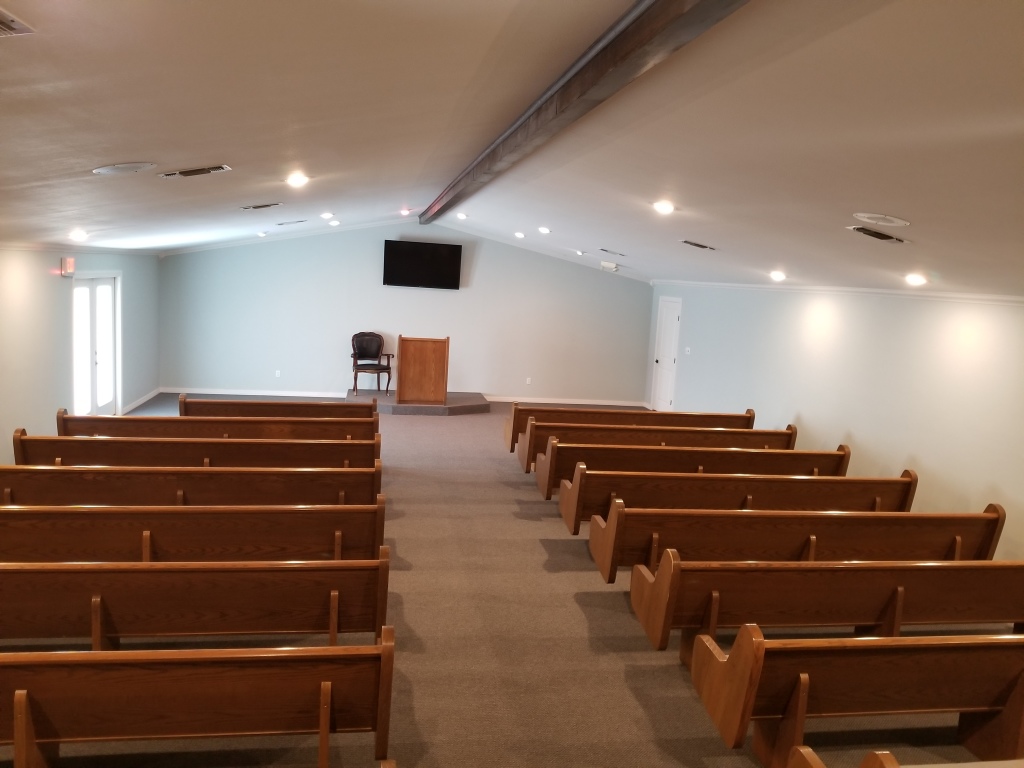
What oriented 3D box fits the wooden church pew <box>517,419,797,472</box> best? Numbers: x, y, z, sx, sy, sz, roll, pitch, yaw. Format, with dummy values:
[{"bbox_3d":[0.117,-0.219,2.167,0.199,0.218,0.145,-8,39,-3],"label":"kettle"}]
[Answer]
[{"bbox_3d":[1.649,0.817,8.795,3.055,0.870,0.587,2,8,-8],"label":"wooden church pew"}]

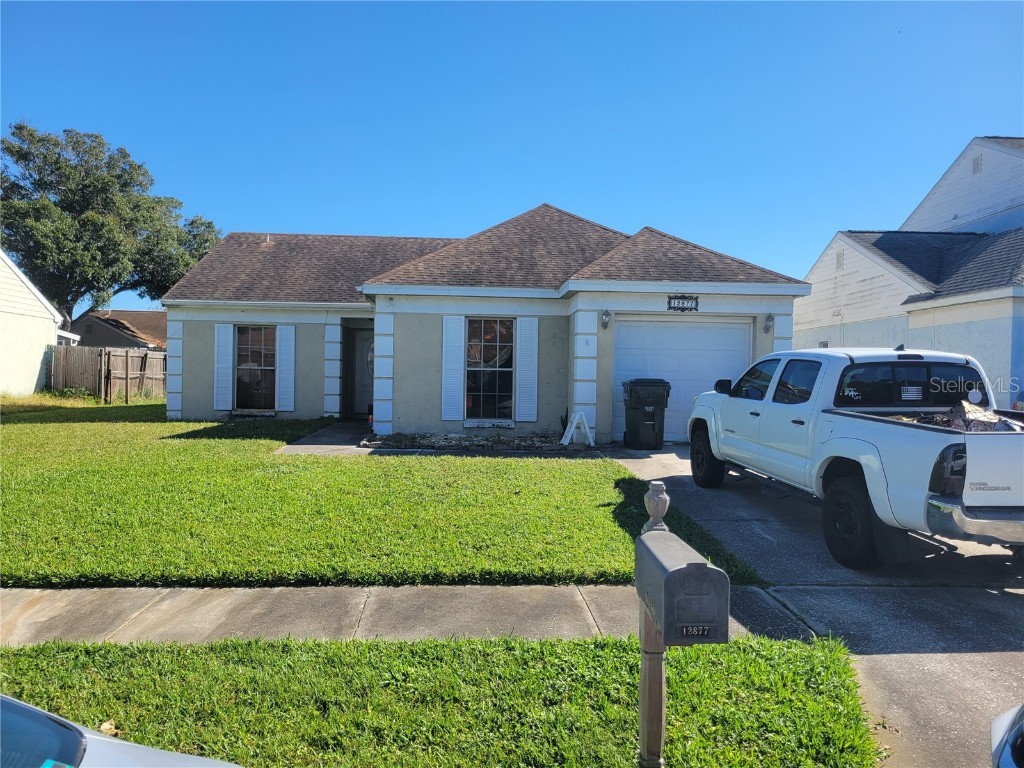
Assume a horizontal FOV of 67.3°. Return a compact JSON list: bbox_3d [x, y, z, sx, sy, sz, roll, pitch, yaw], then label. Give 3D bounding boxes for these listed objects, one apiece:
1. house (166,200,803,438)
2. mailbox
[{"bbox_3d":[-1.573,-1.827,19.520,12.650,5.430,13.400,1,0,-3],"label":"house"},{"bbox_3d":[0.587,0.701,2.716,0.208,0.253,0.534,1,0,-1],"label":"mailbox"}]

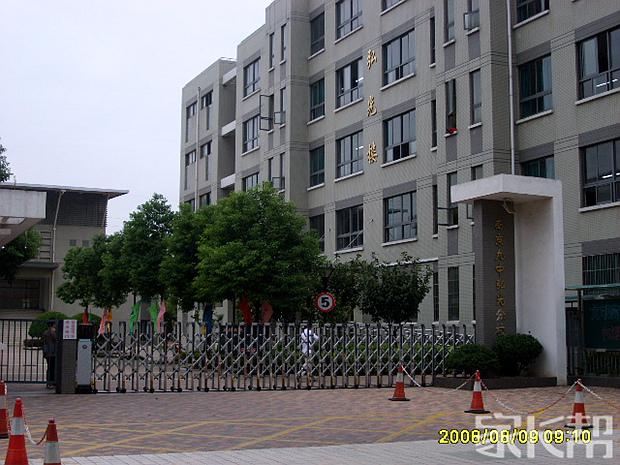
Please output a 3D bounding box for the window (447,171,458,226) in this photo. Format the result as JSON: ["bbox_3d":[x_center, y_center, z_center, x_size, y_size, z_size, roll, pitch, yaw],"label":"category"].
[{"bbox_3d":[5.502,-1.270,35.655,0.150,2.050,0.750,3,-7,-26],"label":"window"}]

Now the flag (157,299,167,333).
[{"bbox_3d":[-5.580,3.138,35.000,0.370,1.300,0.200,-1,-6,11],"label":"flag"}]

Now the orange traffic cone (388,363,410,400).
[{"bbox_3d":[1.794,3.006,18.646,0.380,0.700,0.380,1,-6,-10],"label":"orange traffic cone"}]

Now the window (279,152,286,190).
[{"bbox_3d":[-1.426,-3.325,51.251,0.140,2.065,0.743,3,-7,-26],"label":"window"}]

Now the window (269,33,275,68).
[{"bbox_3d":[-2.083,-10.224,52.773,0.150,2.040,0.650,3,-7,-25],"label":"window"}]

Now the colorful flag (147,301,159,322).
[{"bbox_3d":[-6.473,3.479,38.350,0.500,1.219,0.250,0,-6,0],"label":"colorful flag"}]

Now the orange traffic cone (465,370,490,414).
[{"bbox_3d":[2.825,2.689,15.725,0.360,0.700,0.360,5,-8,-40],"label":"orange traffic cone"}]

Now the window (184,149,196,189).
[{"bbox_3d":[-8.698,-4.567,68.601,0.150,2.700,2.300,3,-7,-25],"label":"window"}]

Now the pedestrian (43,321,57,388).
[{"bbox_3d":[-6.237,2.898,22.317,0.340,1.668,0.480,3,-7,-23],"label":"pedestrian"}]

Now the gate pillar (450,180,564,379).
[{"bbox_3d":[5.423,1.383,25.586,1.980,5.500,2.380,3,-7,-26],"label":"gate pillar"}]

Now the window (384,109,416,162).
[{"bbox_3d":[4.070,-4.251,41.619,0.150,2.020,2.790,3,-7,-25],"label":"window"}]

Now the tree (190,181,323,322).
[{"bbox_3d":[-1.695,1.459,30.323,4.164,6.115,4.164,0,-6,0],"label":"tree"}]

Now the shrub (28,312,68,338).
[{"bbox_3d":[-15.197,5.415,54.233,2.341,1.521,2.341,0,-6,0],"label":"shrub"}]

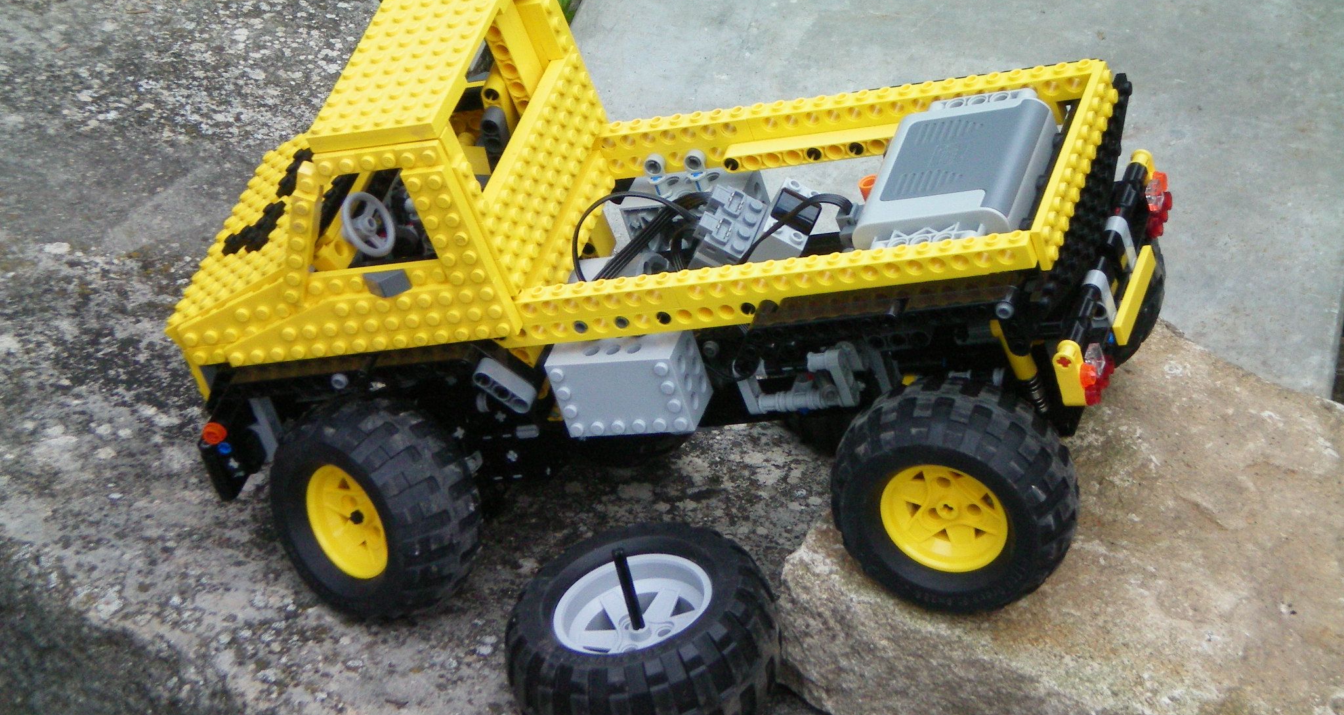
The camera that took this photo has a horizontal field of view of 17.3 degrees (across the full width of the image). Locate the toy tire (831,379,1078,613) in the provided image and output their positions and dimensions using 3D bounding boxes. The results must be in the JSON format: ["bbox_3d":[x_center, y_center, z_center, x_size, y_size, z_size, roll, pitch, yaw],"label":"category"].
[{"bbox_3d":[0.095,0.047,1.493,0.082,0.082,0.042,-7,31,24],"label":"toy tire"}]

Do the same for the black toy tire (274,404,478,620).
[{"bbox_3d":[-0.107,0.054,1.594,0.042,0.082,0.082,-27,21,-38],"label":"black toy tire"}]

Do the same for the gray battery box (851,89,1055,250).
[{"bbox_3d":[0.098,-0.053,1.502,0.056,0.032,0.088,-6,36,25],"label":"gray battery box"}]

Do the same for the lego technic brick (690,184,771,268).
[{"bbox_3d":[0.017,-0.044,1.553,0.020,0.018,0.032,28,43,-3],"label":"lego technic brick"}]

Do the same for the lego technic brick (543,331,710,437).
[{"bbox_3d":[-0.015,0.008,1.566,0.048,0.032,0.024,-4,35,23],"label":"lego technic brick"}]

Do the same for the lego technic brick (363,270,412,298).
[{"bbox_3d":[-0.098,-0.025,1.515,0.016,0.008,0.007,-6,36,25],"label":"lego technic brick"}]

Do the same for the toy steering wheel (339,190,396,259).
[{"bbox_3d":[-0.107,-0.045,1.548,0.009,0.025,0.025,-5,37,27],"label":"toy steering wheel"}]

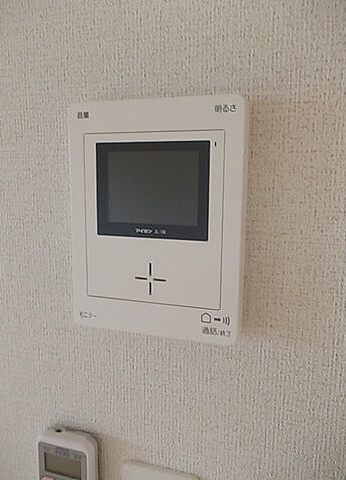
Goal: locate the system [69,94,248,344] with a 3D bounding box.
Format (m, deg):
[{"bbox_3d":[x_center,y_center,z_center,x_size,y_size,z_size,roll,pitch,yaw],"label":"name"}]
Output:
[{"bbox_3d":[-0.013,-0.015,0.296,0.132,0.173,0.023,3,9,17],"label":"system"}]

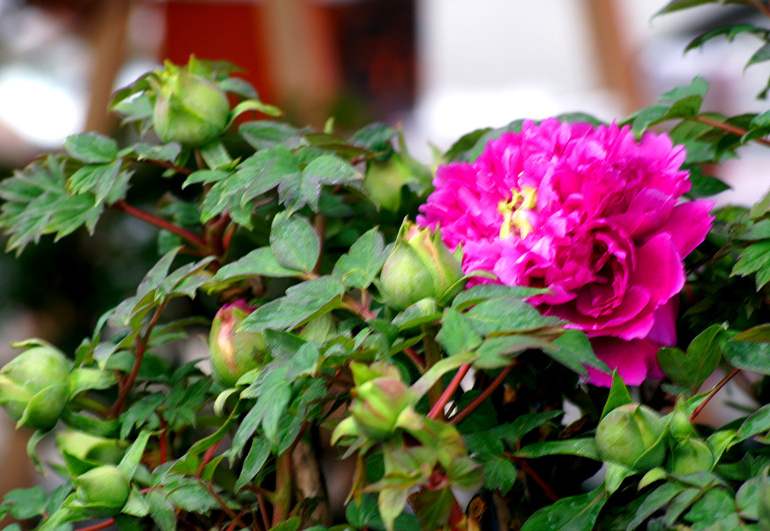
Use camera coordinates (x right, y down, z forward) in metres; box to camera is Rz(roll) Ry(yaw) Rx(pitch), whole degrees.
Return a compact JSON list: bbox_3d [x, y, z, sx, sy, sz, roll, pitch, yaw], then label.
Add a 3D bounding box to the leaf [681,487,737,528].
[{"bbox_3d":[0.166,0.124,2.050,0.027,0.007,0.022,-11,43,-4],"label":"leaf"}]

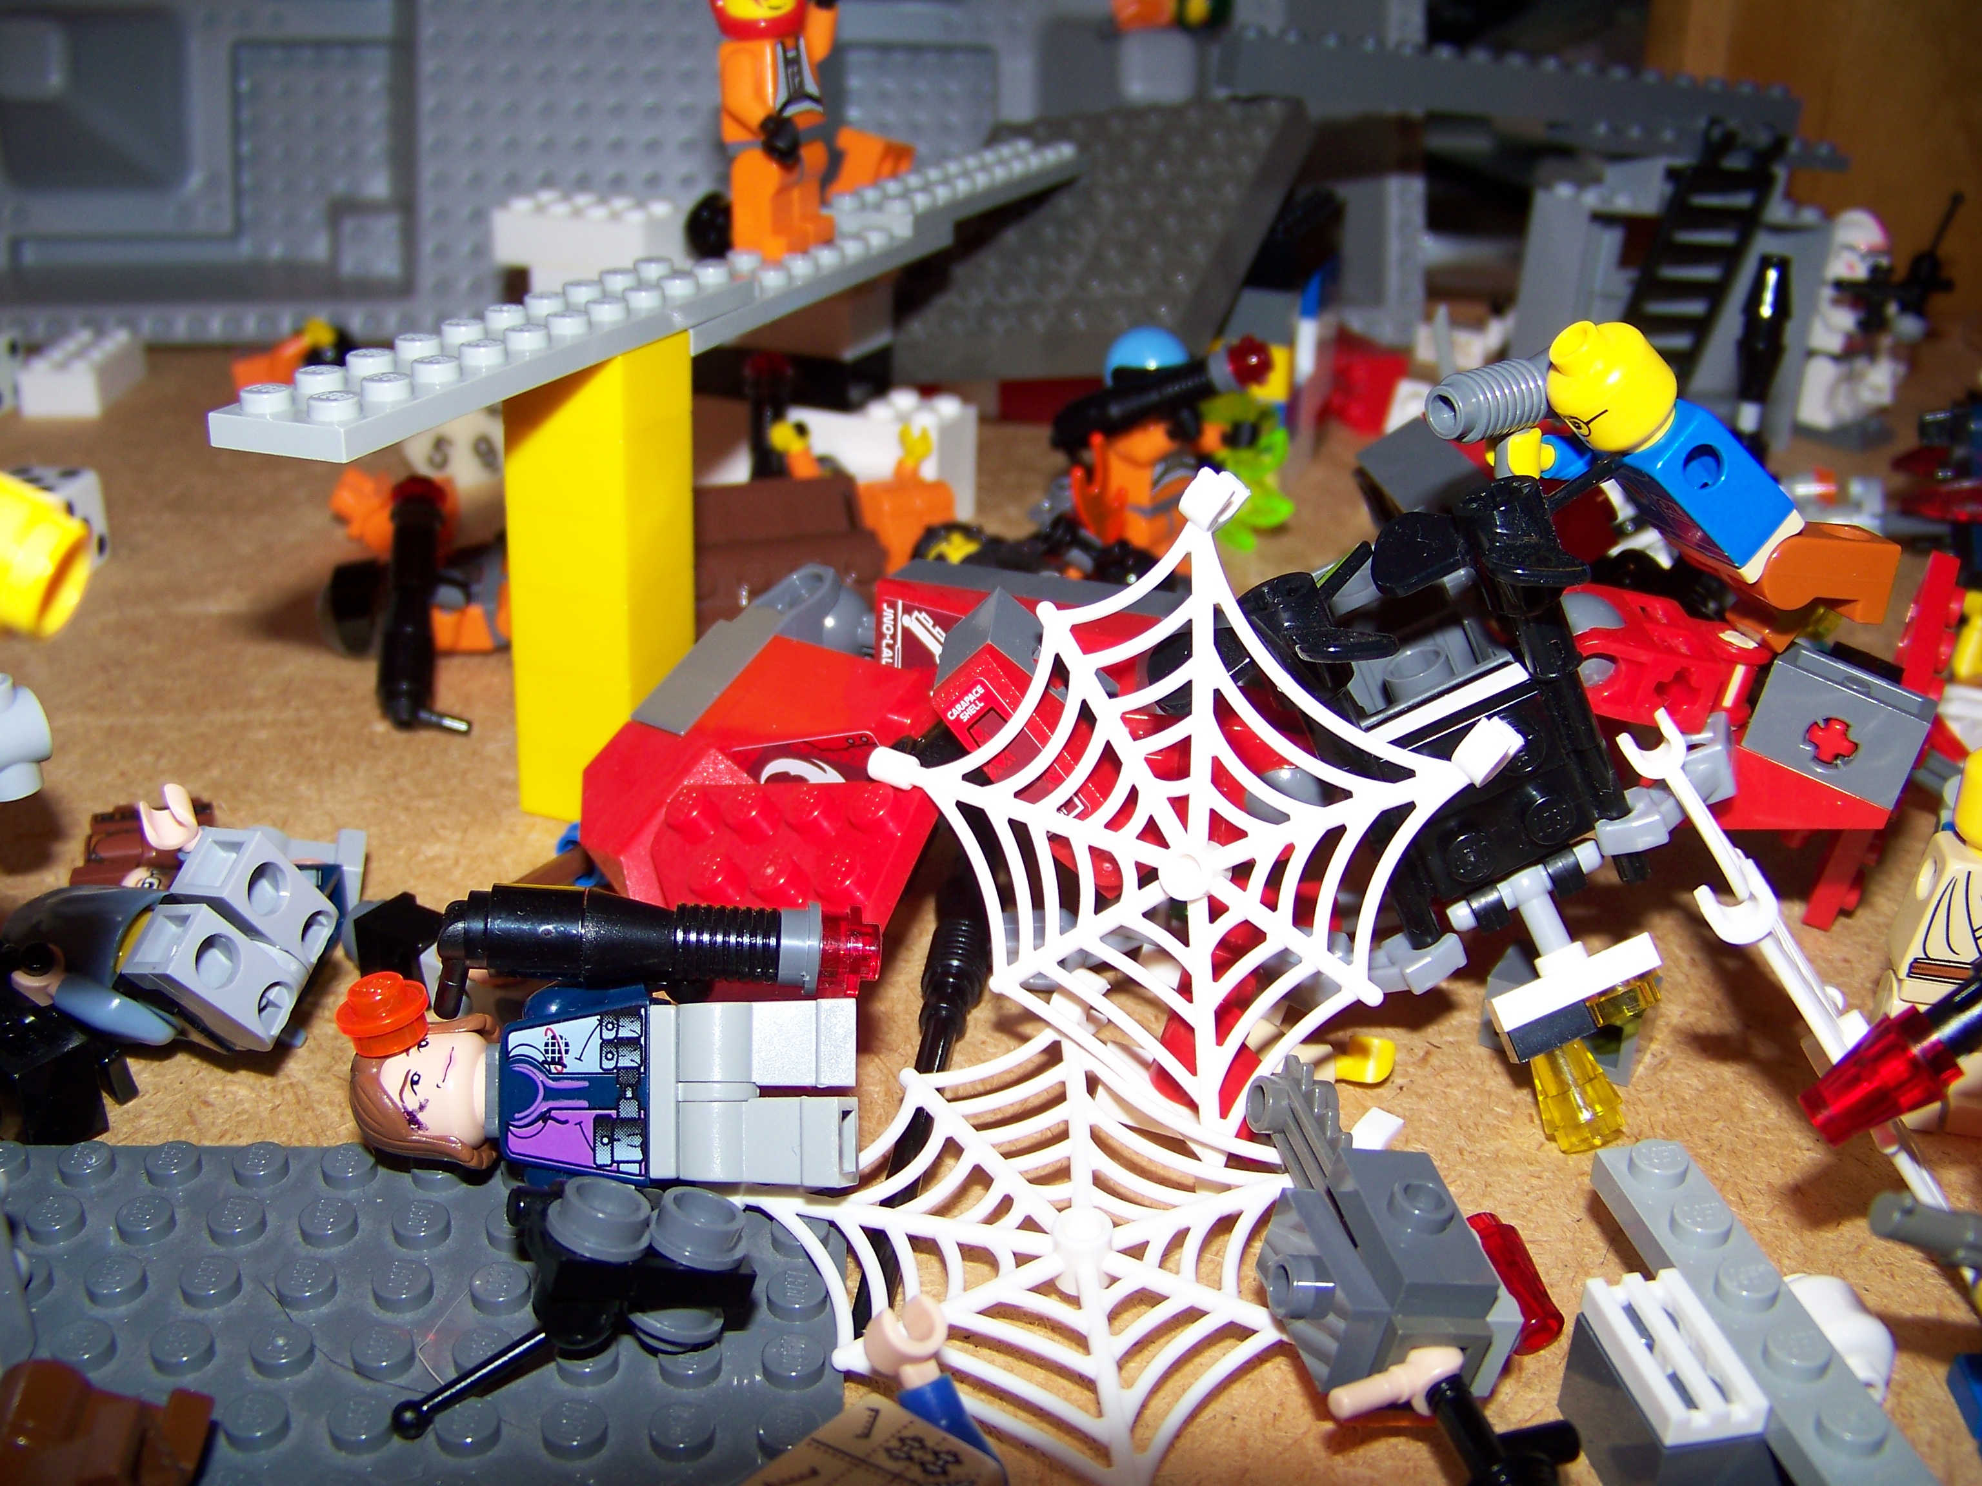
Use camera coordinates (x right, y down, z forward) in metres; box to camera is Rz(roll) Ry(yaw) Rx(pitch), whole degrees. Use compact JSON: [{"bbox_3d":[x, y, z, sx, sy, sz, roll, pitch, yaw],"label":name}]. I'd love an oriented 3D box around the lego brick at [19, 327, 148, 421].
[{"bbox_3d":[-0.185,-0.076,0.420,0.016,0.011,0.032,0,24,-4],"label":"lego brick"}]

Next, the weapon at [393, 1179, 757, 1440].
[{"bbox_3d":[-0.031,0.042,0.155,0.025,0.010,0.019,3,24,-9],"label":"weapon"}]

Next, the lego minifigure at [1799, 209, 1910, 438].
[{"bbox_3d":[0.170,-0.083,0.403,0.018,0.043,0.015,-13,28,-32],"label":"lego minifigure"}]

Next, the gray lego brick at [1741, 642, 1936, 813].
[{"bbox_3d":[0.086,-0.002,0.209,0.016,0.010,0.008,27,31,22],"label":"gray lego brick"}]

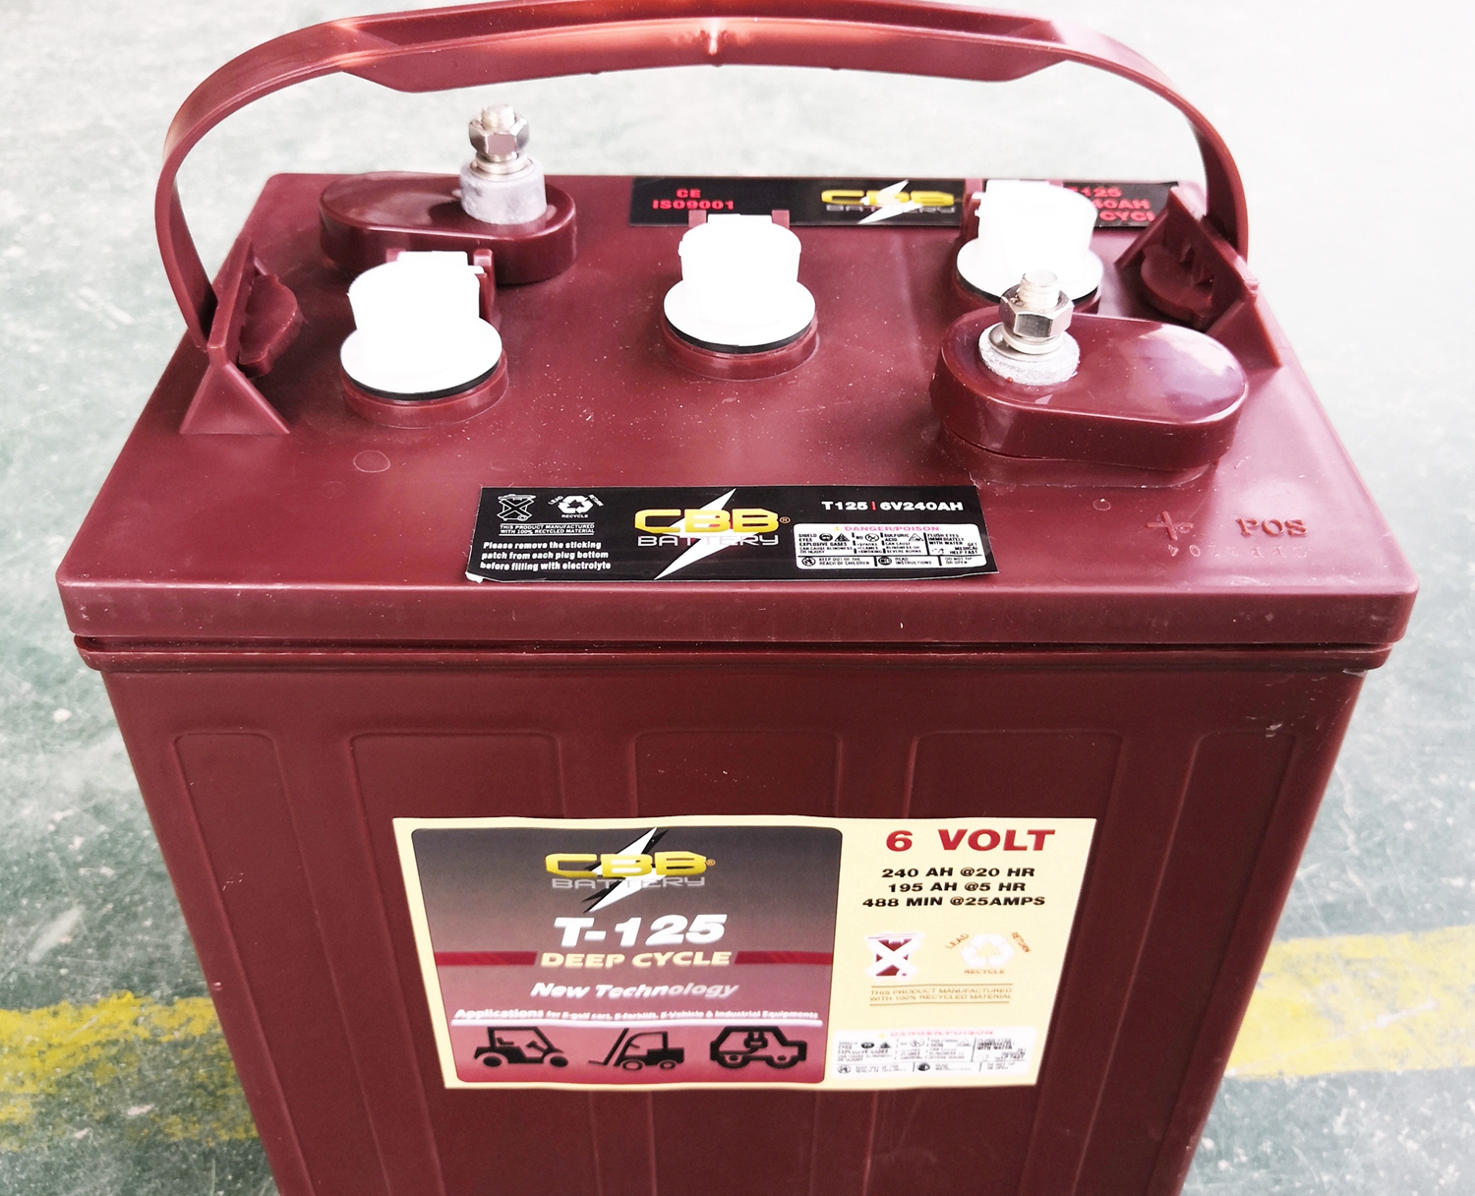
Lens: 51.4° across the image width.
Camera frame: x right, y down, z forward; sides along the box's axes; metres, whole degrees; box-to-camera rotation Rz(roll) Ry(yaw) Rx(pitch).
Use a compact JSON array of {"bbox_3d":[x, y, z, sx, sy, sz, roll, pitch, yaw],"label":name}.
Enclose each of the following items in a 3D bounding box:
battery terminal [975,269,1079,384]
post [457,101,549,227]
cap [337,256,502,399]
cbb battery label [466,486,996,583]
[{"bbox_3d":[0.062,-0.058,0.321,0.021,0.021,0.021,0,40,0],"label":"battery terminal"},{"bbox_3d":[-0.058,-0.107,0.378,0.021,0.025,0.021,0,40,0],"label":"post"},{"bbox_3d":[-0.070,-0.060,0.337,0.035,0.019,0.036,0,40,0],"label":"cap"},{"bbox_3d":[-0.001,-0.014,0.304,0.102,0.002,0.029,-1,40,-1],"label":"cbb battery label"}]

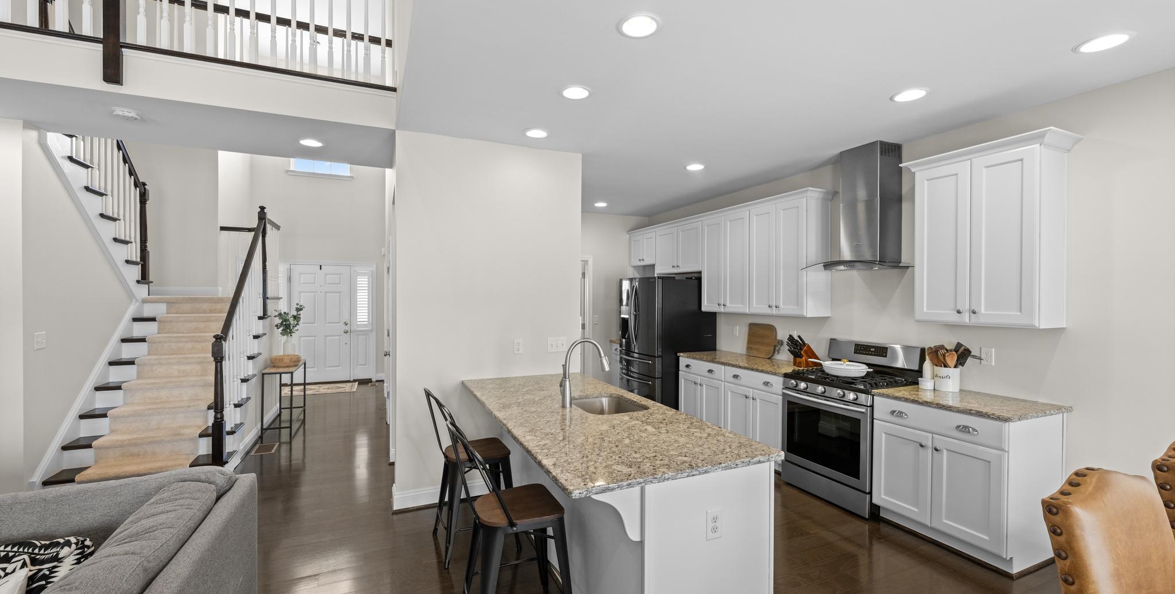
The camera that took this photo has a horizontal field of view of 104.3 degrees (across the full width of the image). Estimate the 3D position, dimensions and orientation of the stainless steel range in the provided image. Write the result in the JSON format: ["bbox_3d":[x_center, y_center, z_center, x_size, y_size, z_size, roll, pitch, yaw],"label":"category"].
[{"bbox_3d":[2.087,0.967,3.652,0.697,1.174,0.756,0,0,-24],"label":"stainless steel range"}]

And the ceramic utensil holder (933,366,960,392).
[{"bbox_3d":[2.503,0.561,3.177,0.124,0.169,0.129,0,0,-24],"label":"ceramic utensil holder"}]

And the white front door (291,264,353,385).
[{"bbox_3d":[-4.670,0.468,8.000,0.915,2.030,0.060,0,0,-24],"label":"white front door"}]

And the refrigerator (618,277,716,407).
[{"bbox_3d":[0.984,0.660,5.784,0.895,1.776,0.905,0,0,-24],"label":"refrigerator"}]

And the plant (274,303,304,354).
[{"bbox_3d":[-3.553,0.435,5.389,0.298,0.707,0.298,0,0,-24],"label":"plant"}]

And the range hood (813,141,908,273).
[{"bbox_3d":[2.208,-0.710,3.696,0.497,0.995,0.756,0,0,-24],"label":"range hood"}]

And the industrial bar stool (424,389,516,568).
[{"bbox_3d":[-0.733,1.068,2.868,0.527,0.975,0.428,0,0,-24],"label":"industrial bar stool"}]

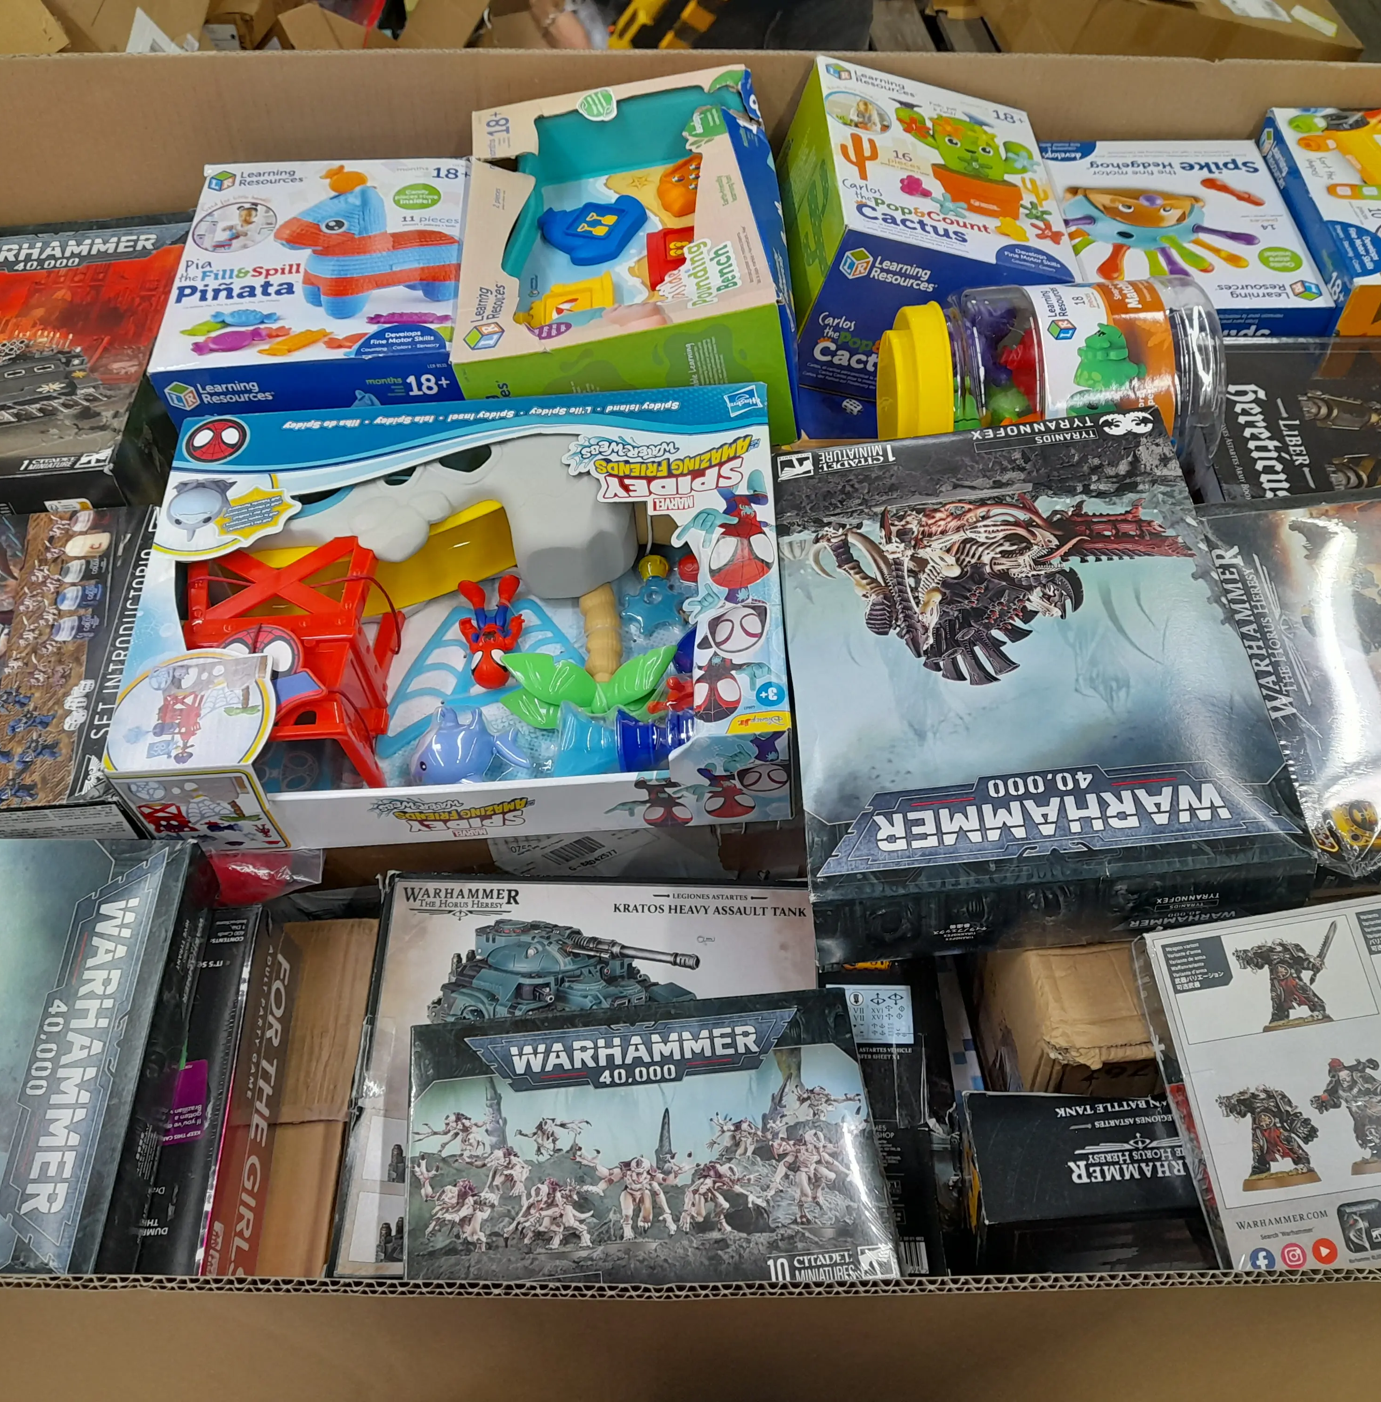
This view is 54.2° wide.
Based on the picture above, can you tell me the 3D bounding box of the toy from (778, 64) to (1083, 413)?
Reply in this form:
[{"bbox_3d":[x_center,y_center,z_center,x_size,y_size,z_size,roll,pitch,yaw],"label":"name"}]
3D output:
[{"bbox_3d":[0.148,-0.315,0.930,0.156,0.124,0.187,8,54,-15],"label":"toy"}]

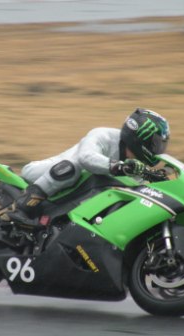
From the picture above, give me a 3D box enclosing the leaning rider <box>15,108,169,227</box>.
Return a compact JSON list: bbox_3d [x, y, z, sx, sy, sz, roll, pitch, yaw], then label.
[{"bbox_3d":[-0.018,0.079,24.463,0.990,1.080,0.780,3,-33,24],"label":"leaning rider"}]

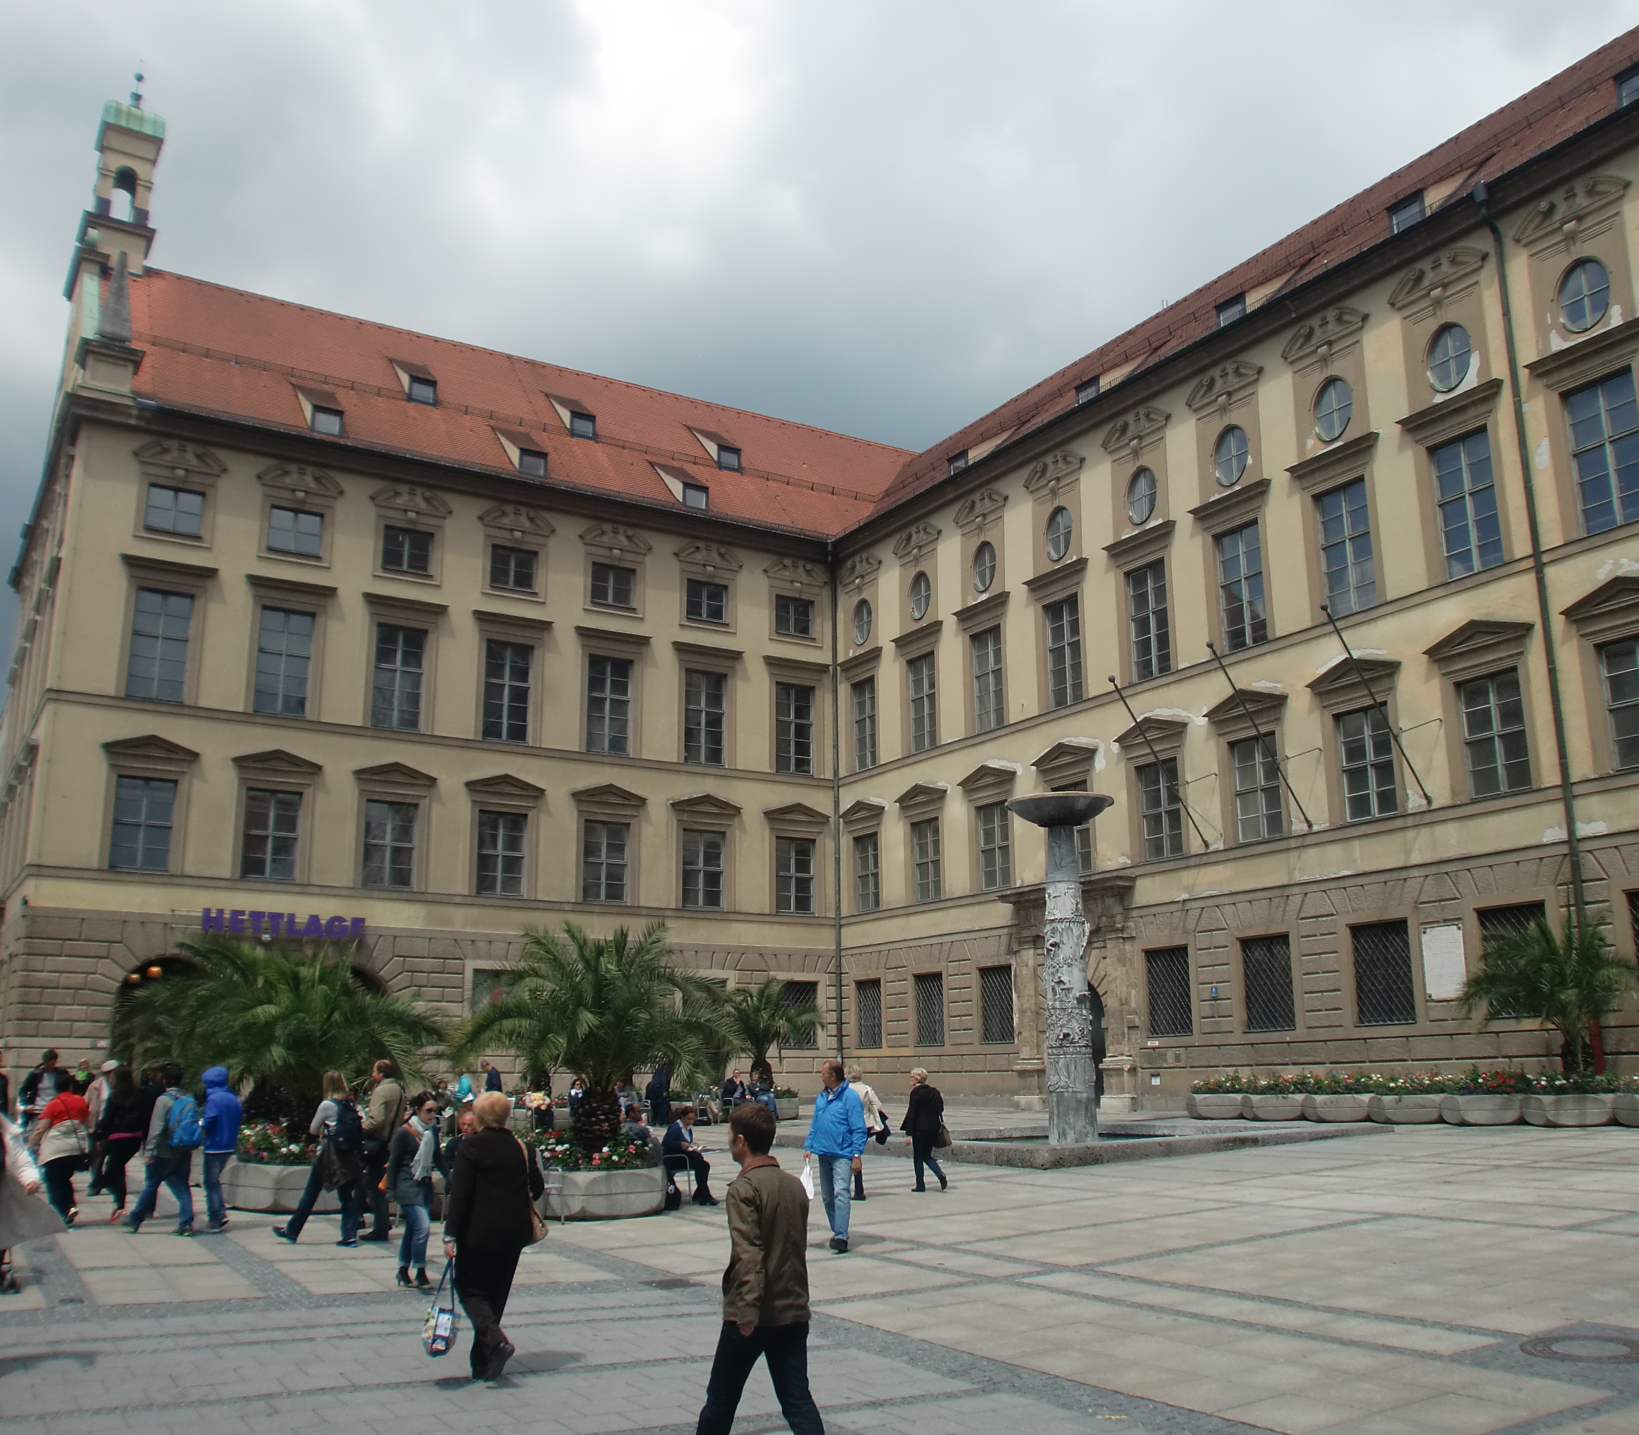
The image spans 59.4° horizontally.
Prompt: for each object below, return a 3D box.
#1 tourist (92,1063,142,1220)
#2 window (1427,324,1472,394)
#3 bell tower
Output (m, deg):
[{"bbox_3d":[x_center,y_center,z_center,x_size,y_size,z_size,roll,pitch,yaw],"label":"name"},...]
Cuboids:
[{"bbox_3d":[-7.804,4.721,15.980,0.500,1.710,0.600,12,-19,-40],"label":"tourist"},{"bbox_3d":[13.465,-7.673,30.711,0.270,1.620,1.100,8,-17,-31],"label":"window"},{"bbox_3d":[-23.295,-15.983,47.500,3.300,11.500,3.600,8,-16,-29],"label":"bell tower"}]

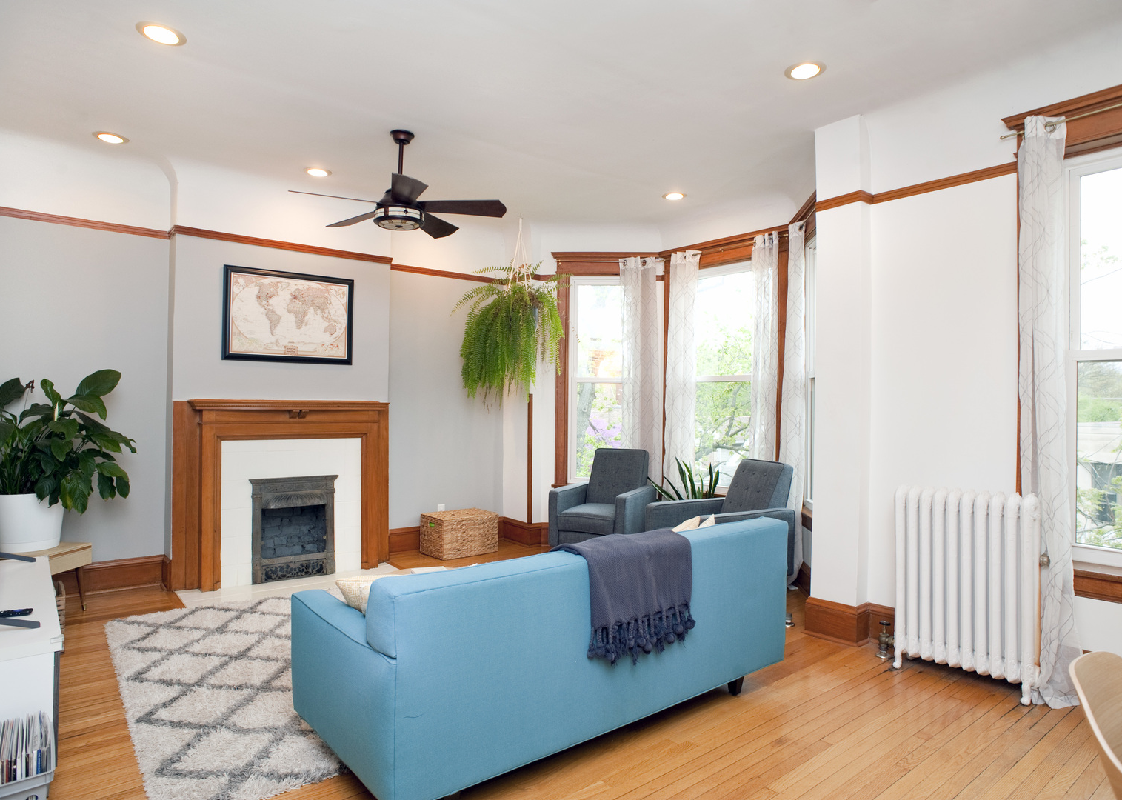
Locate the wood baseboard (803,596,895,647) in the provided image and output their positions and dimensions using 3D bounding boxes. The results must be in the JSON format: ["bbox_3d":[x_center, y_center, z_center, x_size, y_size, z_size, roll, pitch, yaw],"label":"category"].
[{"bbox_3d":[1.689,1.298,3.925,0.180,0.235,0.470,1,-1,-40],"label":"wood baseboard"}]

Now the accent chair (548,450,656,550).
[{"bbox_3d":[0.400,0.941,5.875,0.685,0.947,0.870,0,0,25],"label":"accent chair"}]

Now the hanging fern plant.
[{"bbox_3d":[-0.463,-0.601,5.930,0.940,1.250,0.880,1,0,0],"label":"hanging fern plant"}]

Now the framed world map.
[{"bbox_3d":[-2.121,-0.645,5.266,0.990,0.700,0.030,1,0,-37],"label":"framed world map"}]

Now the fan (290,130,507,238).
[{"bbox_3d":[-1.000,-1.378,4.153,1.310,0.570,1.310,1,-1,-40],"label":"fan"}]

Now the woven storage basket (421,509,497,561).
[{"bbox_3d":[-0.932,1.230,6.137,0.590,0.345,0.370,1,-1,-42],"label":"woven storage basket"}]

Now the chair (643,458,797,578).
[{"bbox_3d":[1.190,0.943,4.910,0.870,0.947,0.685,1,0,-22],"label":"chair"}]

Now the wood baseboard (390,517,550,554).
[{"bbox_3d":[-0.876,1.290,6.209,1.420,0.227,0.530,1,0,-37],"label":"wood baseboard"}]

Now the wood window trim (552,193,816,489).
[{"bbox_3d":[1.108,-0.260,5.615,0.920,2.320,2.830,1,-1,-40],"label":"wood window trim"}]

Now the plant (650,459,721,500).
[{"bbox_3d":[1.068,0.965,5.702,0.500,0.910,0.530,1,-1,-40],"label":"plant"}]

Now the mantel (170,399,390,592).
[{"bbox_3d":[-2.087,0.688,5.193,1.610,1.390,0.220,1,0,-37],"label":"mantel"}]

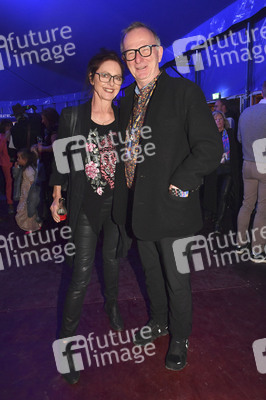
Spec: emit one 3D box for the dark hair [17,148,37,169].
[{"bbox_3d":[-1.399,-0.545,3.500,0.250,0.250,0.210,-4,14,-17],"label":"dark hair"}]

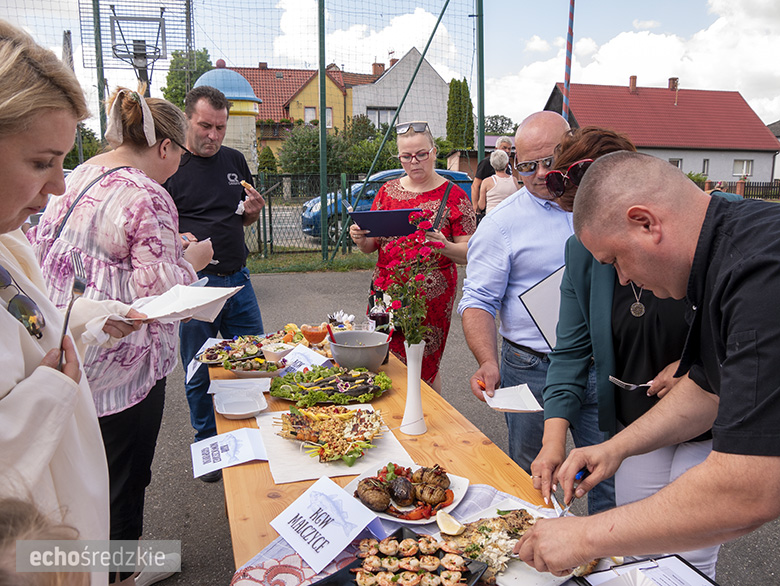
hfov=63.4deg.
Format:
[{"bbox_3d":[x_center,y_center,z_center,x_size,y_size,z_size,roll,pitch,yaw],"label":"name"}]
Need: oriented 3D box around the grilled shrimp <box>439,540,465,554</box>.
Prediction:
[{"bbox_3d":[0.115,0.477,1.183,0.049,0.019,0.025,1,11,6],"label":"grilled shrimp"}]

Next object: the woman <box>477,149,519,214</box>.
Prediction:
[{"bbox_3d":[1.064,-0.615,6.357,0.460,1.630,0.320,0,12,4],"label":"woman"}]

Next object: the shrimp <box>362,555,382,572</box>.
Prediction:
[{"bbox_3d":[-0.032,0.488,1.139,0.038,0.022,0.031,-1,12,0],"label":"shrimp"}]

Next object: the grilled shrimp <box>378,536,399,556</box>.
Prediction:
[{"bbox_3d":[-0.003,0.478,1.189,0.037,0.022,0.035,-1,12,0],"label":"grilled shrimp"}]

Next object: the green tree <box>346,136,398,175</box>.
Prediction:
[{"bbox_3d":[-0.728,-5.962,29.912,2.700,2.824,2.430,0,11,-1],"label":"green tree"}]

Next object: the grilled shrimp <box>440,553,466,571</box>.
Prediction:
[{"bbox_3d":[0.115,0.485,1.141,0.047,0.021,0.030,1,11,6],"label":"grilled shrimp"}]

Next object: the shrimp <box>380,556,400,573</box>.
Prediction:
[{"bbox_3d":[0.001,0.486,1.130,0.035,0.018,0.030,0,11,0],"label":"shrimp"}]

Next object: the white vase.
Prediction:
[{"bbox_3d":[0.069,0.263,1.755,0.076,0.255,0.076,0,11,0],"label":"white vase"}]

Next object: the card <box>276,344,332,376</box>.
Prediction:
[{"bbox_3d":[-0.307,0.254,2.191,0.140,0.090,0.210,-7,13,-32],"label":"card"}]

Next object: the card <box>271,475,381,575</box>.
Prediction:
[{"bbox_3d":[-0.127,0.451,1.278,0.160,0.080,0.208,-8,14,-35],"label":"card"}]

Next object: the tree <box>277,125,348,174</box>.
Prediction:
[{"bbox_3d":[-3.627,-6.184,29.867,3.300,3.279,2.970,-1,11,-7],"label":"tree"}]

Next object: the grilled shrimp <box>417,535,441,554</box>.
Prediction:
[{"bbox_3d":[0.073,0.476,1.194,0.043,0.023,0.035,-1,12,0],"label":"grilled shrimp"}]

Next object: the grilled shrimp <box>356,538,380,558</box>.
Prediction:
[{"bbox_3d":[-0.042,0.476,1.177,0.038,0.018,0.038,0,11,0],"label":"grilled shrimp"}]

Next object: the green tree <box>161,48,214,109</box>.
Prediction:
[{"bbox_3d":[-9.808,-8.300,30.970,2.800,6.990,2.800,-3,12,-17],"label":"green tree"}]

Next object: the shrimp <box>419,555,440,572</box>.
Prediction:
[{"bbox_3d":[0.071,0.487,1.135,0.041,0.021,0.030,1,11,6],"label":"shrimp"}]

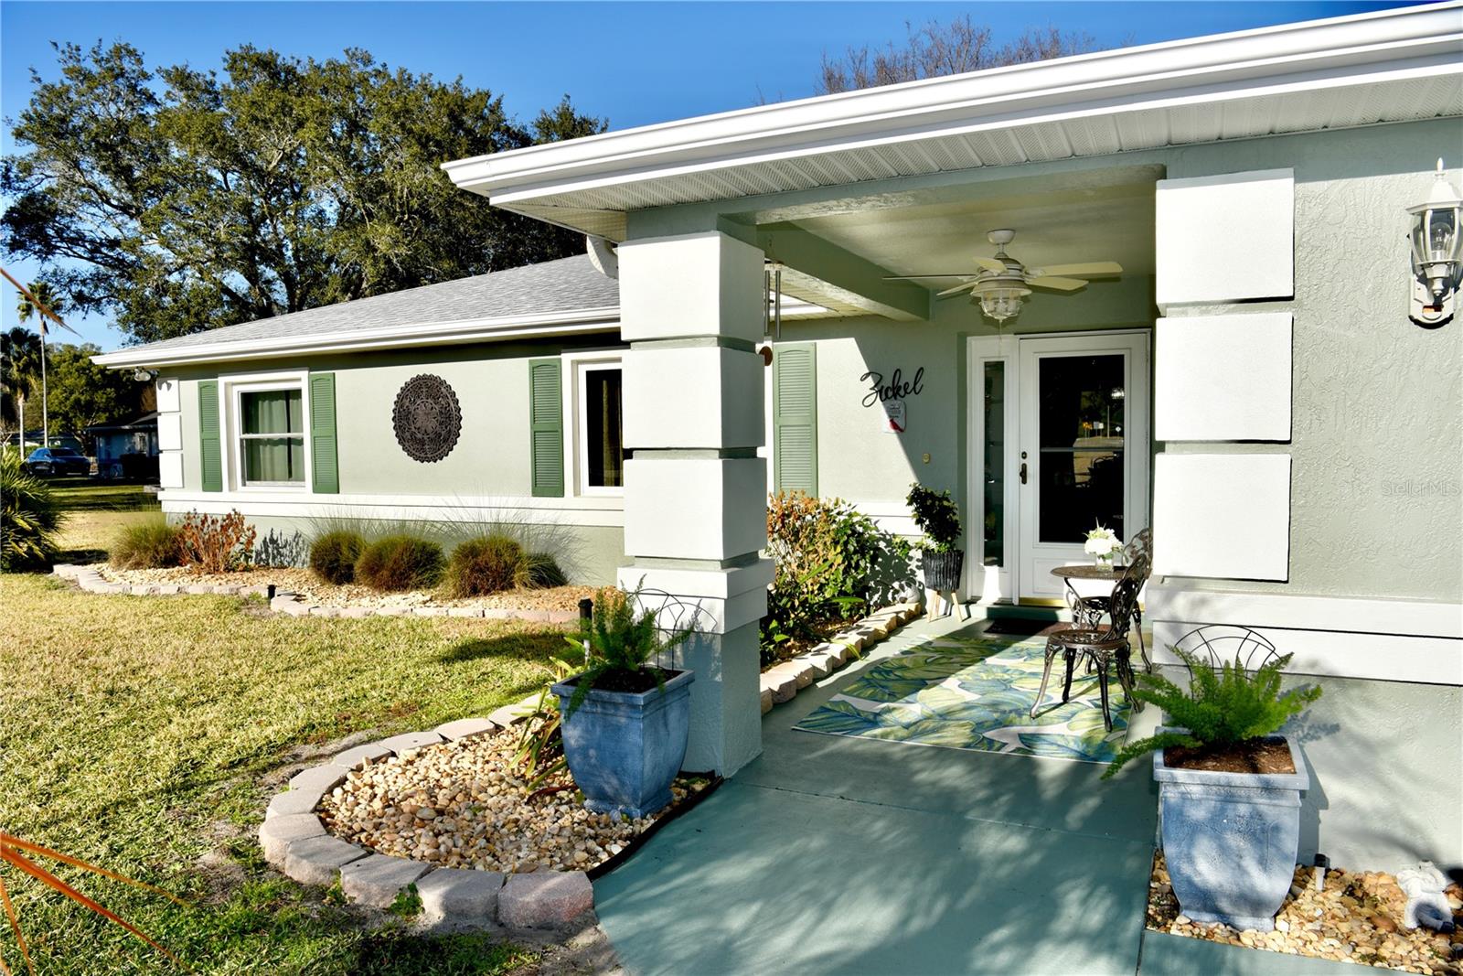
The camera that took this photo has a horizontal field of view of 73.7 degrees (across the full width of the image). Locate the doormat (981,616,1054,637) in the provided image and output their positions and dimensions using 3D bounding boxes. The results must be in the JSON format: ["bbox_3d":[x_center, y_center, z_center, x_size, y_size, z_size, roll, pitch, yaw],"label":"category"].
[{"bbox_3d":[2.288,1.028,6.984,0.856,0.020,0.545,1,3,25],"label":"doormat"}]

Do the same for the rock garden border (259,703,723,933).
[{"bbox_3d":[-0.862,1.217,3.946,1.766,0.140,2.001,1,3,25],"label":"rock garden border"}]

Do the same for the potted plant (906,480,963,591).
[{"bbox_3d":[1.586,0.398,7.572,0.440,0.880,0.420,1,3,24],"label":"potted plant"}]

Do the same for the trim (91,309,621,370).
[{"bbox_3d":[-4.243,-1.472,9.944,7.377,0.180,0.150,1,3,26],"label":"trim"}]

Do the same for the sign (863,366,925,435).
[{"bbox_3d":[1.298,-0.705,7.872,0.517,0.552,0.030,1,3,24],"label":"sign"}]

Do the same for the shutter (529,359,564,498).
[{"bbox_3d":[-1.725,-0.557,9.157,0.375,1.290,0.040,1,3,25],"label":"shutter"}]

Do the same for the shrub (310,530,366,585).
[{"bbox_3d":[-3.971,0.698,9.850,0.570,0.550,0.570,1,3,24],"label":"shrub"}]

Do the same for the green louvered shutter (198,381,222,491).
[{"bbox_3d":[-5.917,-0.590,11.053,0.345,1.270,0.045,1,3,25],"label":"green louvered shutter"}]

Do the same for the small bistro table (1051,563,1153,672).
[{"bbox_3d":[2.048,0.789,5.377,0.580,0.654,0.580,1,3,25],"label":"small bistro table"}]

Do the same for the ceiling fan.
[{"bbox_3d":[1.490,-1.194,5.405,1.300,0.511,1.300,1,3,25],"label":"ceiling fan"}]

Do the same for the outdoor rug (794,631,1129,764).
[{"bbox_3d":[1.503,1.121,5.627,1.502,0.012,2.499,1,3,24],"label":"outdoor rug"}]

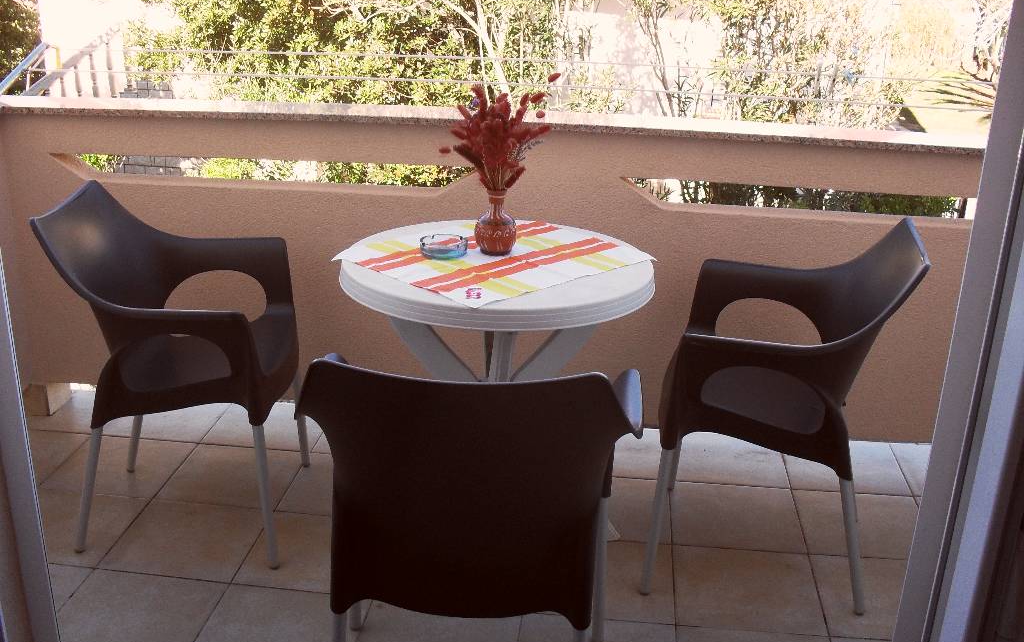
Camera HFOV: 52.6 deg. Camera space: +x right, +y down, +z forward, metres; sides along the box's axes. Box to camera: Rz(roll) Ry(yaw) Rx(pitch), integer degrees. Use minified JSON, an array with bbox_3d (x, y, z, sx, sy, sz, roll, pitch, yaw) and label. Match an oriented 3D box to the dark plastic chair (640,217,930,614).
[{"bbox_3d":[0.615,0.183,2.394,0.515,0.815,0.590,7,21,13],"label":"dark plastic chair"}]

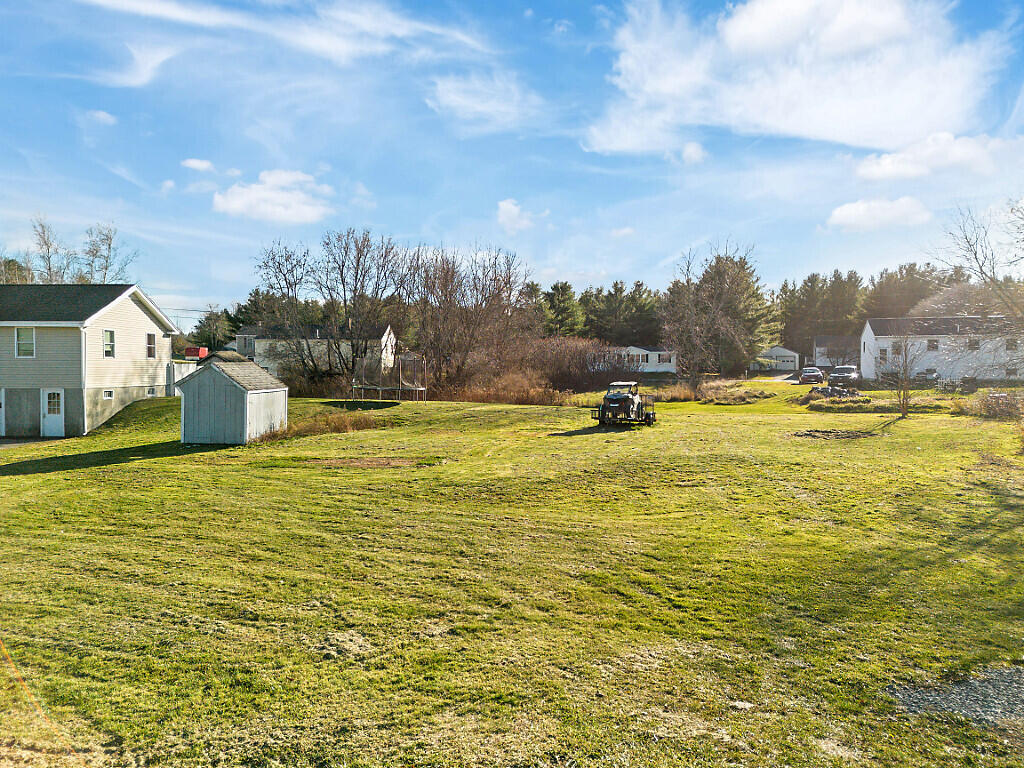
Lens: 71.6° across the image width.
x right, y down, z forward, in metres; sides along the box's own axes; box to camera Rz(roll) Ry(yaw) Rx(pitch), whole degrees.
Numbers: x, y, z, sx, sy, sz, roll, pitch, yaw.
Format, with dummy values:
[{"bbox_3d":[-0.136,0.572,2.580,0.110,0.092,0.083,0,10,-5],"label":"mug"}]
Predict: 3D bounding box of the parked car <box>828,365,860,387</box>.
[{"bbox_3d":[26.968,-0.526,57.500,1.920,1.830,4.900,1,2,31],"label":"parked car"}]

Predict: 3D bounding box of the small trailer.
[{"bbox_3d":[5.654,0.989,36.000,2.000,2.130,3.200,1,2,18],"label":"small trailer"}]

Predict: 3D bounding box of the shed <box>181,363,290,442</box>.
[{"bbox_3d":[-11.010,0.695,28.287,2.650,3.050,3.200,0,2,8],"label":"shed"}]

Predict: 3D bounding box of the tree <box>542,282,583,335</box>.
[{"bbox_3d":[7.468,-8.651,105.000,5.900,12.800,5.900,0,2,0],"label":"tree"}]

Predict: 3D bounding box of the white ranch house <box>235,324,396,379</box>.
[{"bbox_3d":[-20.046,-3.466,74.163,14.600,5.800,8.500,0,2,1],"label":"white ranch house"}]

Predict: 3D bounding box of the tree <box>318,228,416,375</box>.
[{"bbox_3d":[-10.990,-5.894,54.000,7.400,11.800,7.000,0,2,0],"label":"tree"}]

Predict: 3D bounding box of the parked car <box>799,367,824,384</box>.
[{"bbox_3d":[27.087,-0.721,64.000,1.820,1.500,4.600,1,2,20],"label":"parked car"}]

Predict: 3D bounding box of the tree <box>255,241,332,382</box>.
[{"bbox_3d":[-16.618,-5.438,54.000,5.900,11.000,5.700,0,2,0],"label":"tree"}]

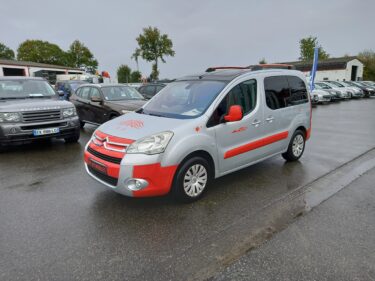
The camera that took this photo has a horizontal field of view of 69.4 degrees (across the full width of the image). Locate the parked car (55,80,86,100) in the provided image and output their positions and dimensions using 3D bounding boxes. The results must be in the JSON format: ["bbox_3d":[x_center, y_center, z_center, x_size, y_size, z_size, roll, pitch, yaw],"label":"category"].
[{"bbox_3d":[-7.200,-3.016,17.400,1.800,1.650,4.350,-11,16,-39],"label":"parked car"}]

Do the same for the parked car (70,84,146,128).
[{"bbox_3d":[-2.700,-1.276,9.650,1.820,1.540,4.420,-11,17,-41],"label":"parked car"}]

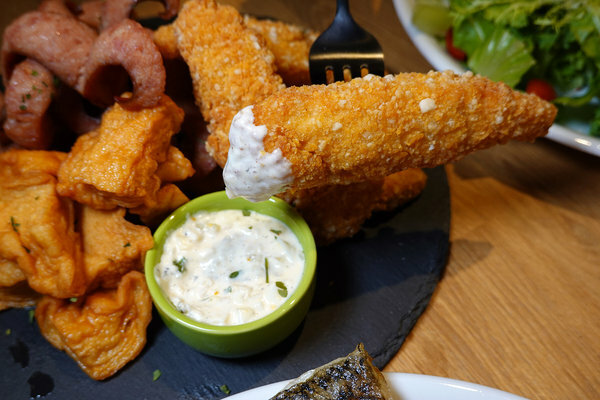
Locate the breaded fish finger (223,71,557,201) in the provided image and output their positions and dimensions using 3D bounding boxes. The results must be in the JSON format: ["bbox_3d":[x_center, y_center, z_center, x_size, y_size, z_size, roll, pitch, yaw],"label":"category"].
[{"bbox_3d":[0.034,-0.024,0.230,0.119,0.026,0.038,-8,54,-6],"label":"breaded fish finger"}]

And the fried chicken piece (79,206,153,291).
[{"bbox_3d":[-0.086,0.022,0.286,0.036,0.034,0.038,26,57,17],"label":"fried chicken piece"}]

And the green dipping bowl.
[{"bbox_3d":[-0.029,0.037,0.282,0.073,0.041,0.073,0,53,0],"label":"green dipping bowl"}]

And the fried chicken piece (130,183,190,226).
[{"bbox_3d":[-0.071,0.001,0.304,0.030,0.027,0.034,-24,57,-17],"label":"fried chicken piece"}]

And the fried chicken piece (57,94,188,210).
[{"bbox_3d":[-0.082,-0.021,0.282,0.043,0.034,0.046,13,54,9],"label":"fried chicken piece"}]

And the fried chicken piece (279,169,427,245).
[{"bbox_3d":[0.026,0.001,0.316,0.080,0.028,0.040,-24,57,-17],"label":"fried chicken piece"}]

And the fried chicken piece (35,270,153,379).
[{"bbox_3d":[-0.091,0.055,0.273,0.042,0.030,0.042,-20,56,-15],"label":"fried chicken piece"}]

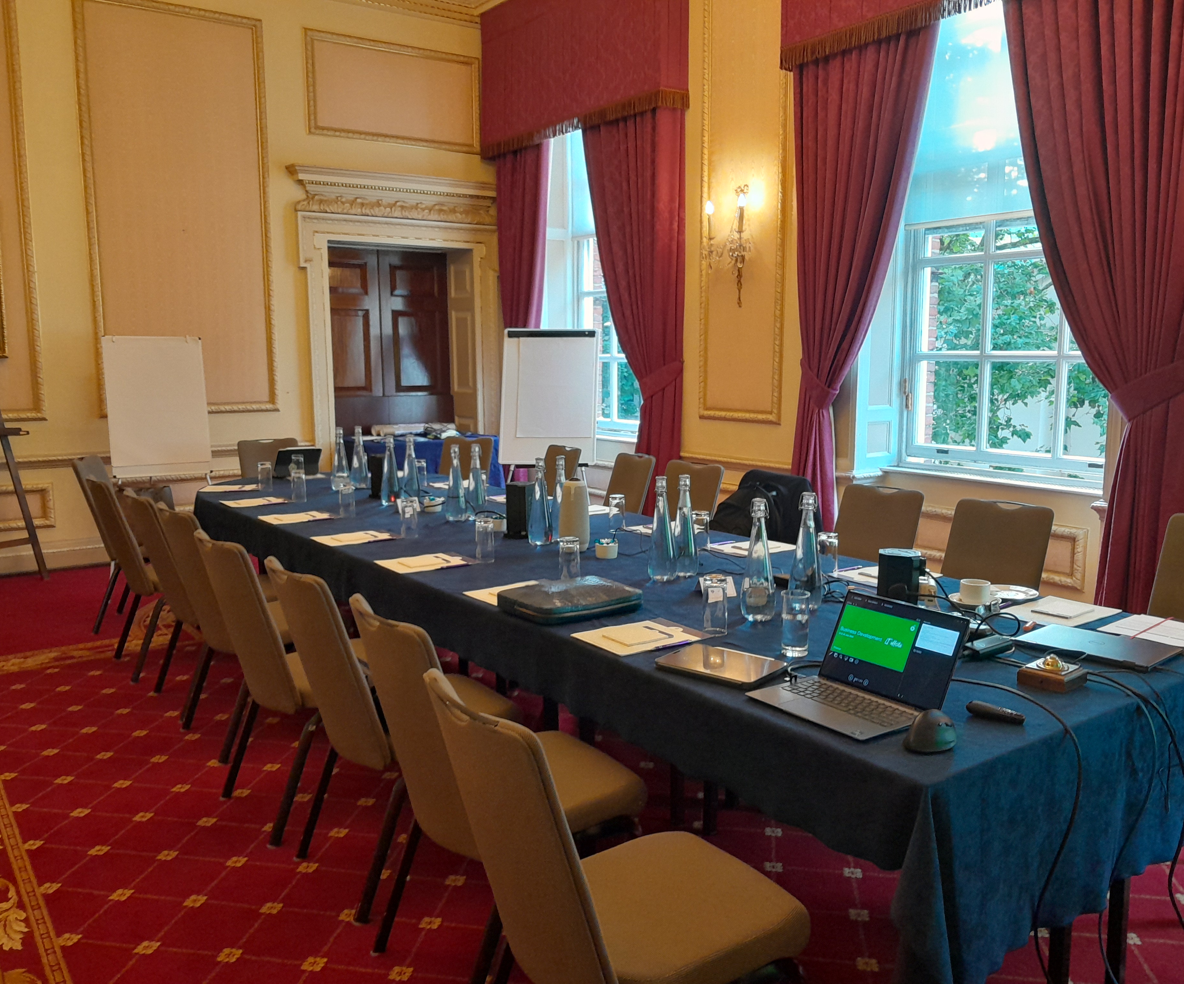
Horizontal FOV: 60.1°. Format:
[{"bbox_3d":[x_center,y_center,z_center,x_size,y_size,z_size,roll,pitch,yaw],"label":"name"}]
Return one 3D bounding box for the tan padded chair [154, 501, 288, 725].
[{"bbox_3d":[-1.286,0.502,3.967,0.600,0.905,0.465,-6,10,-37],"label":"tan padded chair"}]

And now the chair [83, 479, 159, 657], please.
[{"bbox_3d":[-2.040,0.373,4.963,0.615,0.937,0.460,-5,9,-34],"label":"chair"}]

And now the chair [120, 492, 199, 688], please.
[{"bbox_3d":[-1.613,0.443,4.419,0.600,0.905,0.465,-6,10,-36],"label":"chair"}]

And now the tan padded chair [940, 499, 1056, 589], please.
[{"bbox_3d":[1.298,0.533,3.714,0.615,0.937,0.460,-6,9,-35],"label":"tan padded chair"}]

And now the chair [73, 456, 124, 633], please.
[{"bbox_3d":[-2.480,0.276,5.691,0.600,0.905,0.465,-2,8,-10],"label":"chair"}]

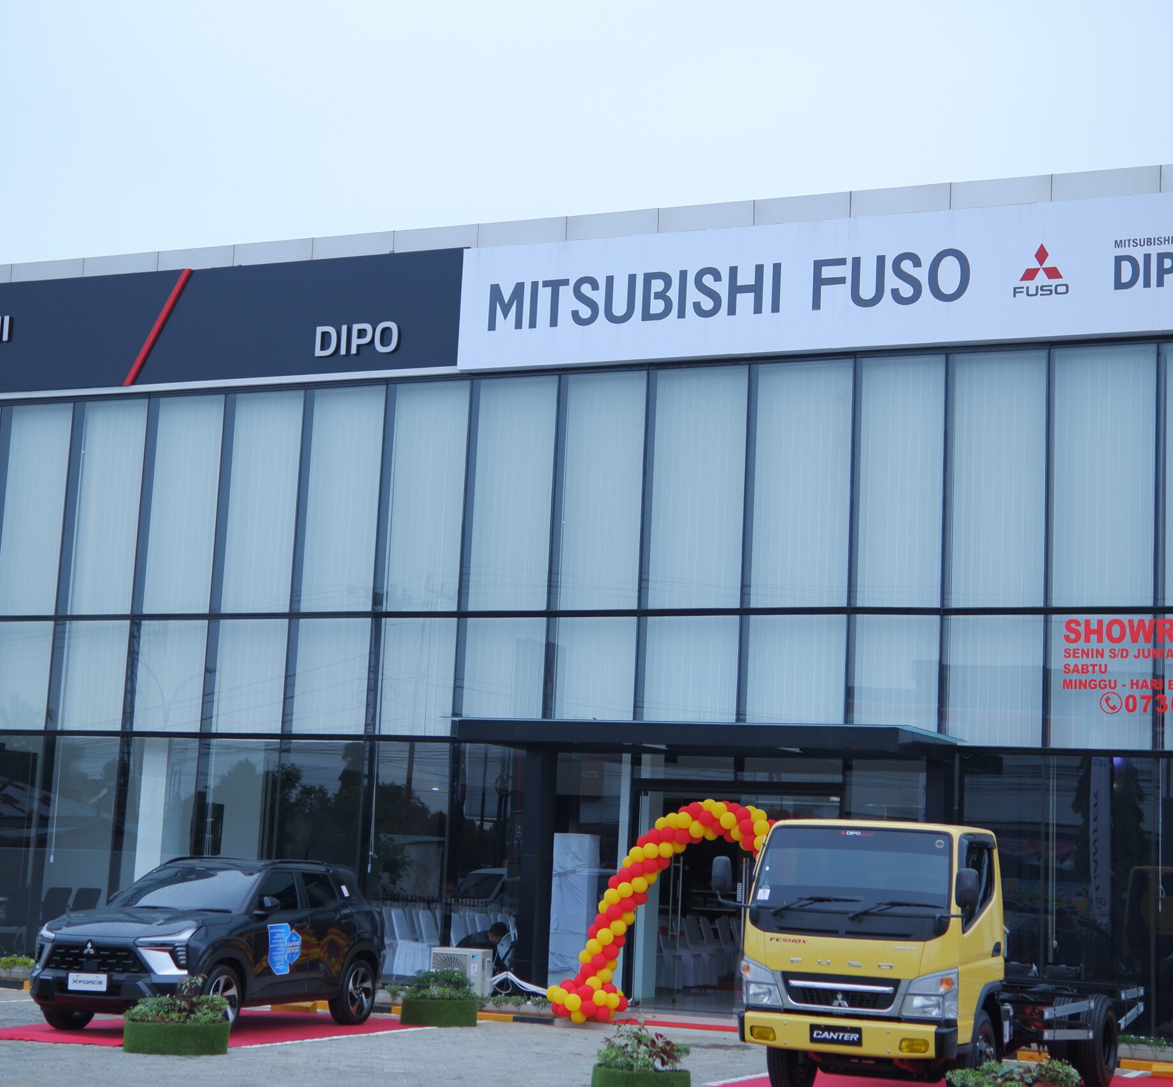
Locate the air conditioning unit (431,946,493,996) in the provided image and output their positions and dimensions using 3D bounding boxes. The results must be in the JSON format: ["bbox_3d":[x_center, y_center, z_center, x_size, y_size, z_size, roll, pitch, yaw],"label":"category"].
[{"bbox_3d":[-1.453,4.997,26.311,0.670,0.560,0.290,-1,-10,23],"label":"air conditioning unit"}]

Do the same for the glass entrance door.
[{"bbox_3d":[1.723,4.040,25.810,2.500,2.450,0.140,-1,-10,23],"label":"glass entrance door"}]

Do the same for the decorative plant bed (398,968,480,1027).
[{"bbox_3d":[-1.559,4.792,24.000,0.840,0.590,0.840,3,-9,0],"label":"decorative plant bed"}]

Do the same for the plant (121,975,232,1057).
[{"bbox_3d":[-3.432,3.956,19.061,0.870,0.620,0.870,4,-9,-9],"label":"plant"}]

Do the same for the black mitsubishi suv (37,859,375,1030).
[{"bbox_3d":[-3.675,3.980,22.650,1.840,1.660,4.390,-1,-10,23],"label":"black mitsubishi suv"}]

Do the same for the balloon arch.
[{"bbox_3d":[1.380,4.076,24.791,3.800,2.450,0.600,-1,-10,23],"label":"balloon arch"}]

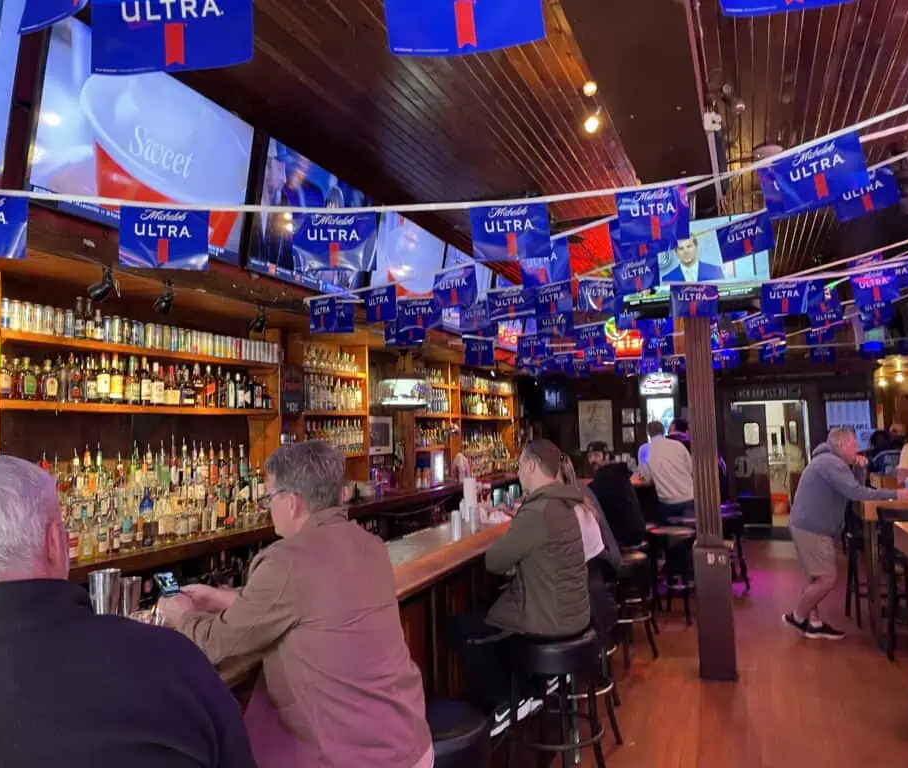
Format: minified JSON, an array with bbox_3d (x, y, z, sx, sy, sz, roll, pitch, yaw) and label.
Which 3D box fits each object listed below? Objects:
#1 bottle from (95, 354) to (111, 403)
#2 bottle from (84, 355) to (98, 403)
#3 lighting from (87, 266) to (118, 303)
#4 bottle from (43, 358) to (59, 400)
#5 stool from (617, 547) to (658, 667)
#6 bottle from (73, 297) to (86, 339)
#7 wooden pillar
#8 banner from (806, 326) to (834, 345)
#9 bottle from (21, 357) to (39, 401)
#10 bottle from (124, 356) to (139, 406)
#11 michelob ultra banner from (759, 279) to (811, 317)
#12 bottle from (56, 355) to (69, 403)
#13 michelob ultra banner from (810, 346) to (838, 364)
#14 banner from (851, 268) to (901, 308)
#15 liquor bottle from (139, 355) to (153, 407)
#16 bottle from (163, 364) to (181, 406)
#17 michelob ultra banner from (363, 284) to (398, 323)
[{"bbox_3d":[-2.053,-0.034,4.508,0.077,0.296,0.077,-4,-5,21],"label":"bottle"},{"bbox_3d":[-2.146,-0.030,4.559,0.075,0.270,0.080,-3,-4,20],"label":"bottle"},{"bbox_3d":[-1.850,-0.524,4.048,0.150,0.185,0.100,-2,-4,8],"label":"lighting"},{"bbox_3d":[-2.248,-0.024,4.285,0.070,0.228,0.100,-3,-4,20],"label":"bottle"},{"bbox_3d":[1.267,1.634,5.705,0.430,0.760,0.430,-4,-5,21],"label":"stool"},{"bbox_3d":[-2.125,-0.375,4.367,0.062,0.241,0.062,-4,-5,21],"label":"bottle"},{"bbox_3d":[1.748,0.663,5.307,0.240,2.600,0.240,-4,-5,21],"label":"wooden pillar"},{"bbox_3d":[4.146,-0.554,8.700,0.305,0.208,0.020,-11,-6,11],"label":"banner"},{"bbox_3d":[-2.295,-0.030,4.158,0.070,0.232,0.100,-3,-4,20],"label":"bottle"},{"bbox_3d":[-1.974,-0.021,4.709,0.080,0.290,0.080,-4,-4,24],"label":"bottle"},{"bbox_3d":[2.112,-0.545,4.900,0.305,0.215,0.020,-2,-4,5],"label":"michelob ultra banner"},{"bbox_3d":[-2.154,-0.032,4.237,0.066,0.268,0.066,-4,-5,21],"label":"bottle"},{"bbox_3d":[4.522,-0.342,9.400,0.305,0.215,0.020,-3,-4,9],"label":"michelob ultra banner"},{"bbox_3d":[2.740,-0.627,5.000,0.305,0.208,0.020,-9,-4,2],"label":"banner"},{"bbox_3d":[-1.991,-0.019,4.973,0.077,0.305,0.077,-3,-4,20],"label":"liquor bottle"},{"bbox_3d":[-1.908,0.008,5.193,0.085,0.265,0.095,-3,-4,20],"label":"bottle"},{"bbox_3d":[-0.435,-0.478,4.600,0.020,0.220,0.305,2,-6,-41],"label":"michelob ultra banner"}]

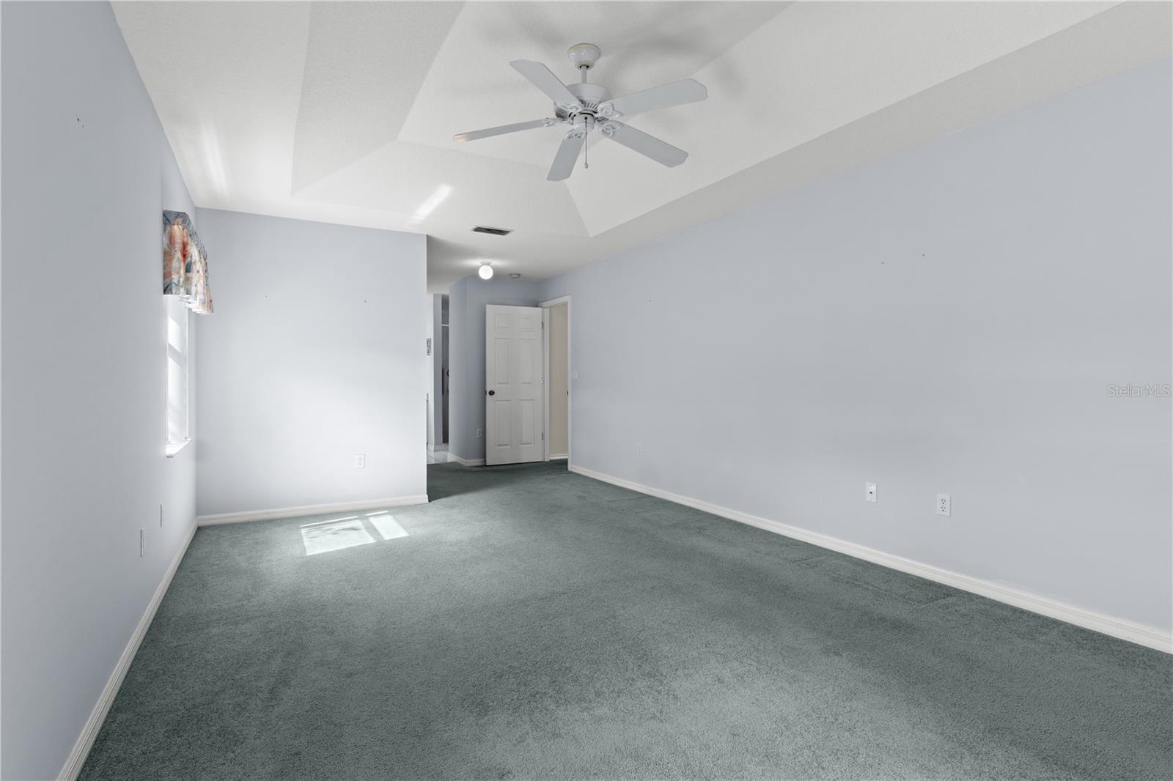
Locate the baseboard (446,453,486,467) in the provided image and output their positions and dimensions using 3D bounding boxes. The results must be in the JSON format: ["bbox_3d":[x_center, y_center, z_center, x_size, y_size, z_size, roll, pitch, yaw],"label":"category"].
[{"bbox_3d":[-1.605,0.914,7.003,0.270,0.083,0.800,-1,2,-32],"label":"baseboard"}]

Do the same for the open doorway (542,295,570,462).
[{"bbox_3d":[-0.366,-0.084,6.710,0.140,2.090,0.840,-1,2,-32],"label":"open doorway"}]

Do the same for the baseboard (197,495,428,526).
[{"bbox_3d":[-2.208,0.984,4.352,1.711,0.083,0.020,-1,2,-26],"label":"baseboard"}]

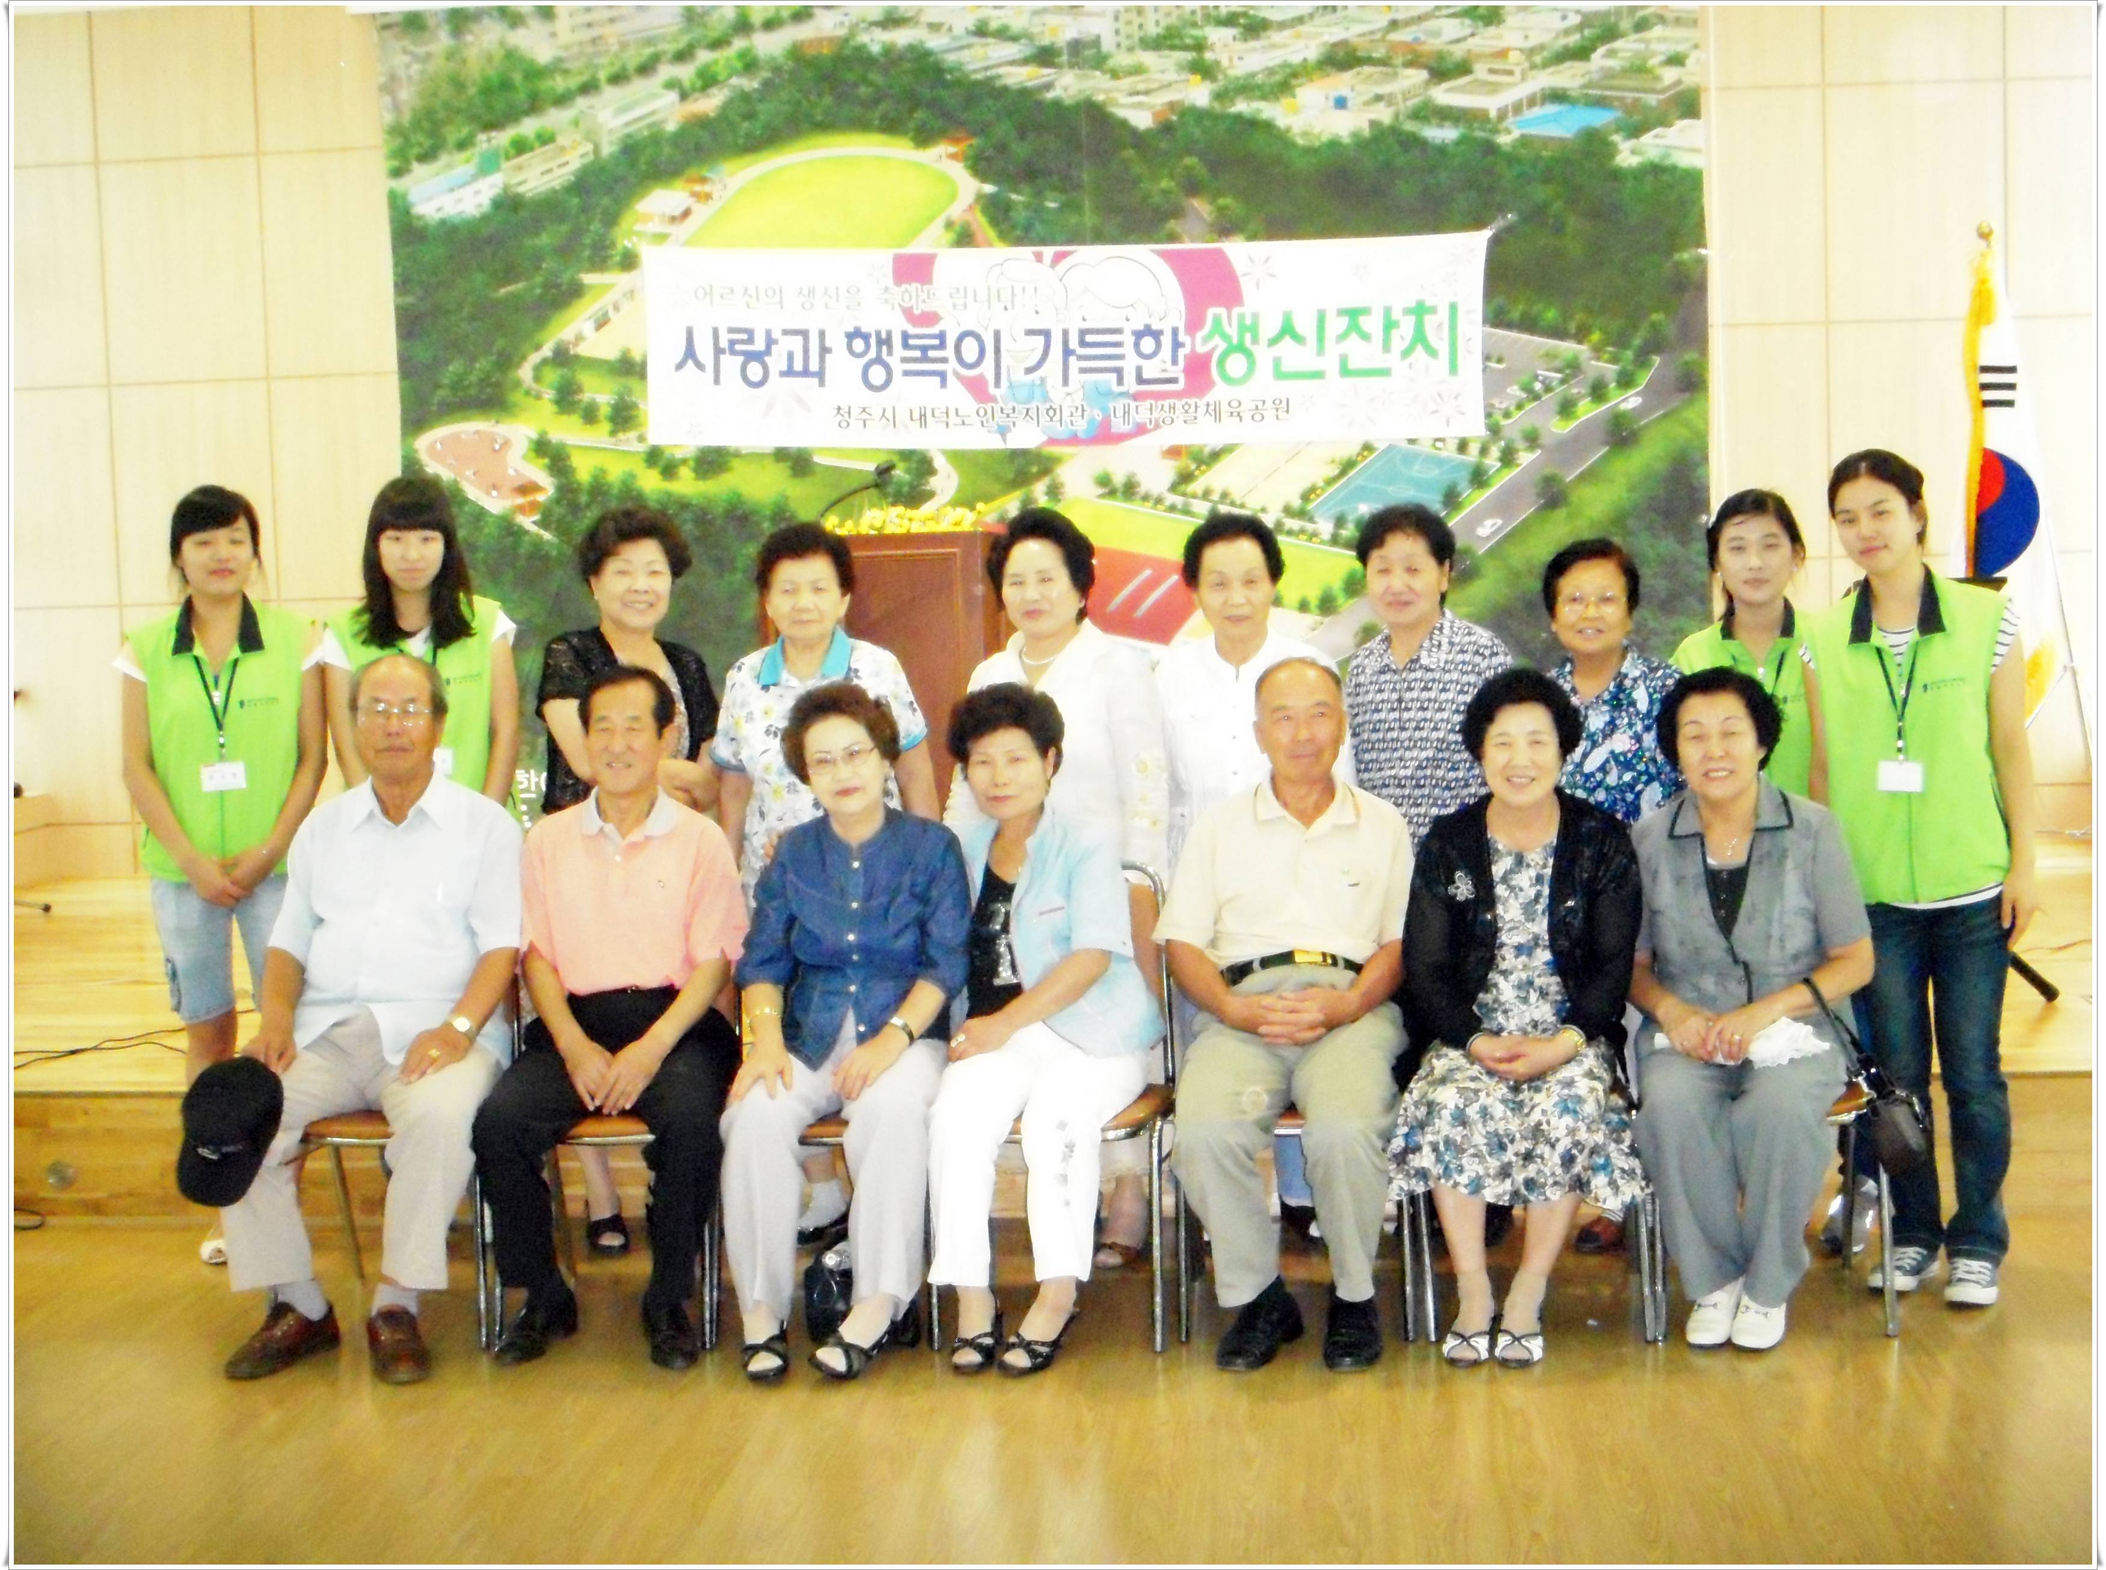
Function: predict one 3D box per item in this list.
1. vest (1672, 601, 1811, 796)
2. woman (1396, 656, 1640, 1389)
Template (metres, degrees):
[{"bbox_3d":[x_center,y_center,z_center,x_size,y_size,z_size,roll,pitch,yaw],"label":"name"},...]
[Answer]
[{"bbox_3d":[1.422,-0.071,5.740,0.430,0.620,0.260,-1,4,12],"label":"vest"},{"bbox_3d":[0.877,0.383,5.318,0.480,1.210,0.720,-1,4,12],"label":"woman"}]

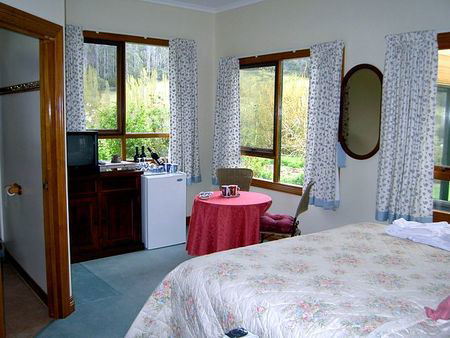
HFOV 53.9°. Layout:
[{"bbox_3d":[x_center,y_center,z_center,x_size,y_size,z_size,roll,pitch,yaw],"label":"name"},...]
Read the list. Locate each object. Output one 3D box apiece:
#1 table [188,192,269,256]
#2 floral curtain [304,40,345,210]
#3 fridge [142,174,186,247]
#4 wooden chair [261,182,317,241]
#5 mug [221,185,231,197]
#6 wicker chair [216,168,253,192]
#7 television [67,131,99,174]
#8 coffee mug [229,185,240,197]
[{"bbox_3d":[0.042,0.634,4.348,0.800,0.720,0.800,1,7,0],"label":"table"},{"bbox_3d":[1.016,-0.439,4.561,0.120,1.670,0.460,-5,9,-37],"label":"floral curtain"},{"bbox_3d":[-0.817,0.458,5.294,0.490,0.830,0.520,-5,8,-37],"label":"fridge"},{"bbox_3d":[0.591,0.557,4.446,0.560,0.860,0.480,1,7,6],"label":"wooden chair"},{"bbox_3d":[0.003,0.216,4.385,0.100,0.100,0.090,1,7,0],"label":"mug"},{"bbox_3d":[0.096,0.471,5.133,0.480,0.860,0.560,1,7,3],"label":"wicker chair"},{"bbox_3d":[-1.645,-0.183,4.685,0.470,0.435,0.430,-5,8,-37],"label":"television"},{"bbox_3d":[0.094,0.216,4.390,0.115,0.100,0.085,1,7,1],"label":"coffee mug"}]

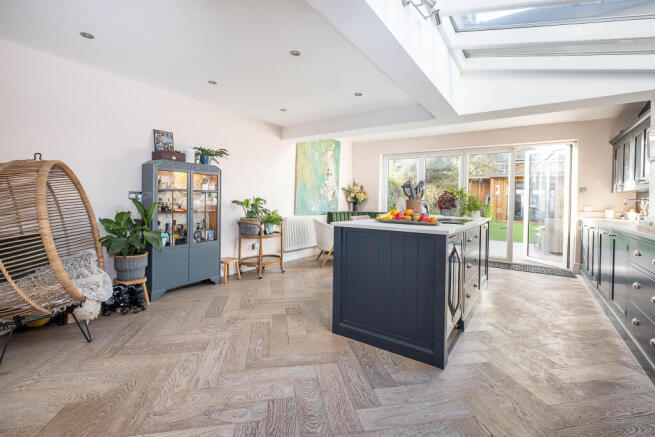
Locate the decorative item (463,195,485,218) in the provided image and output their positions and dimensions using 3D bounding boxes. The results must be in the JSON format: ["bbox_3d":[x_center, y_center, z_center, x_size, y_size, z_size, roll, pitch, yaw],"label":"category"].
[{"bbox_3d":[2.139,-0.176,4.000,0.260,0.340,0.270,2,2,36],"label":"decorative item"}]

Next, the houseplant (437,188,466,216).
[{"bbox_3d":[1.633,-0.206,3.580,0.320,0.360,0.360,2,3,36],"label":"houseplant"}]

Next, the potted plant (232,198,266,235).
[{"bbox_3d":[-1.133,-0.039,3.980,0.400,0.550,0.430,1,2,0],"label":"potted plant"}]

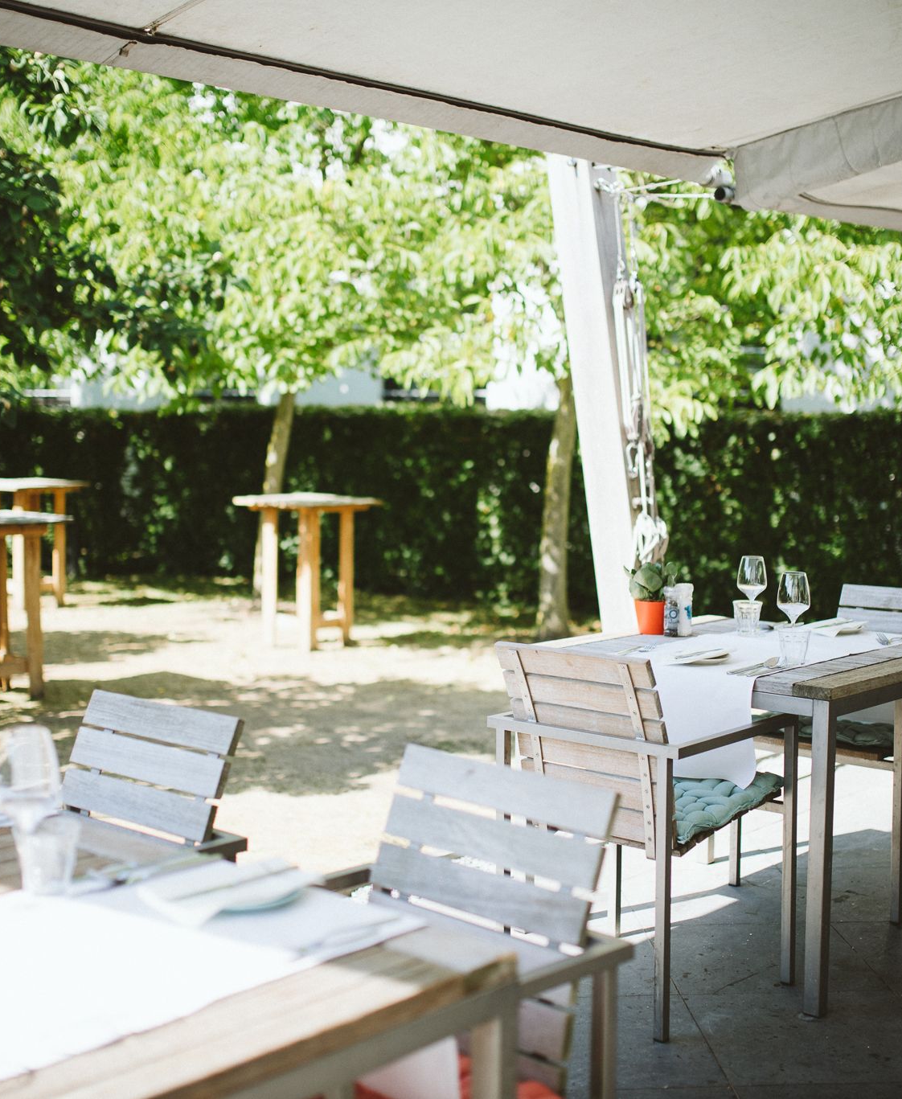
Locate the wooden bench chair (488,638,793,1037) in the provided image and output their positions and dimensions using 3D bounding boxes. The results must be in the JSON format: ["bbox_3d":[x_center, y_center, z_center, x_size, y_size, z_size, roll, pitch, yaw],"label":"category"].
[{"bbox_3d":[0.448,0.619,3.764,0.537,0.828,0.563,5,7,43],"label":"wooden bench chair"}]

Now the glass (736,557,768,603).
[{"bbox_3d":[0.848,0.124,4.497,0.085,0.208,0.085,5,7,40],"label":"glass"}]

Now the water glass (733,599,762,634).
[{"bbox_3d":[0.823,0.190,4.423,0.083,0.088,0.083,1,5,0],"label":"water glass"}]

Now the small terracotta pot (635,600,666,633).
[{"bbox_3d":[0.549,0.185,4.418,0.084,0.088,0.084,1,5,0],"label":"small terracotta pot"}]

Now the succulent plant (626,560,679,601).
[{"bbox_3d":[0.557,0.085,4.410,0.140,0.115,0.135,5,7,41],"label":"succulent plant"}]

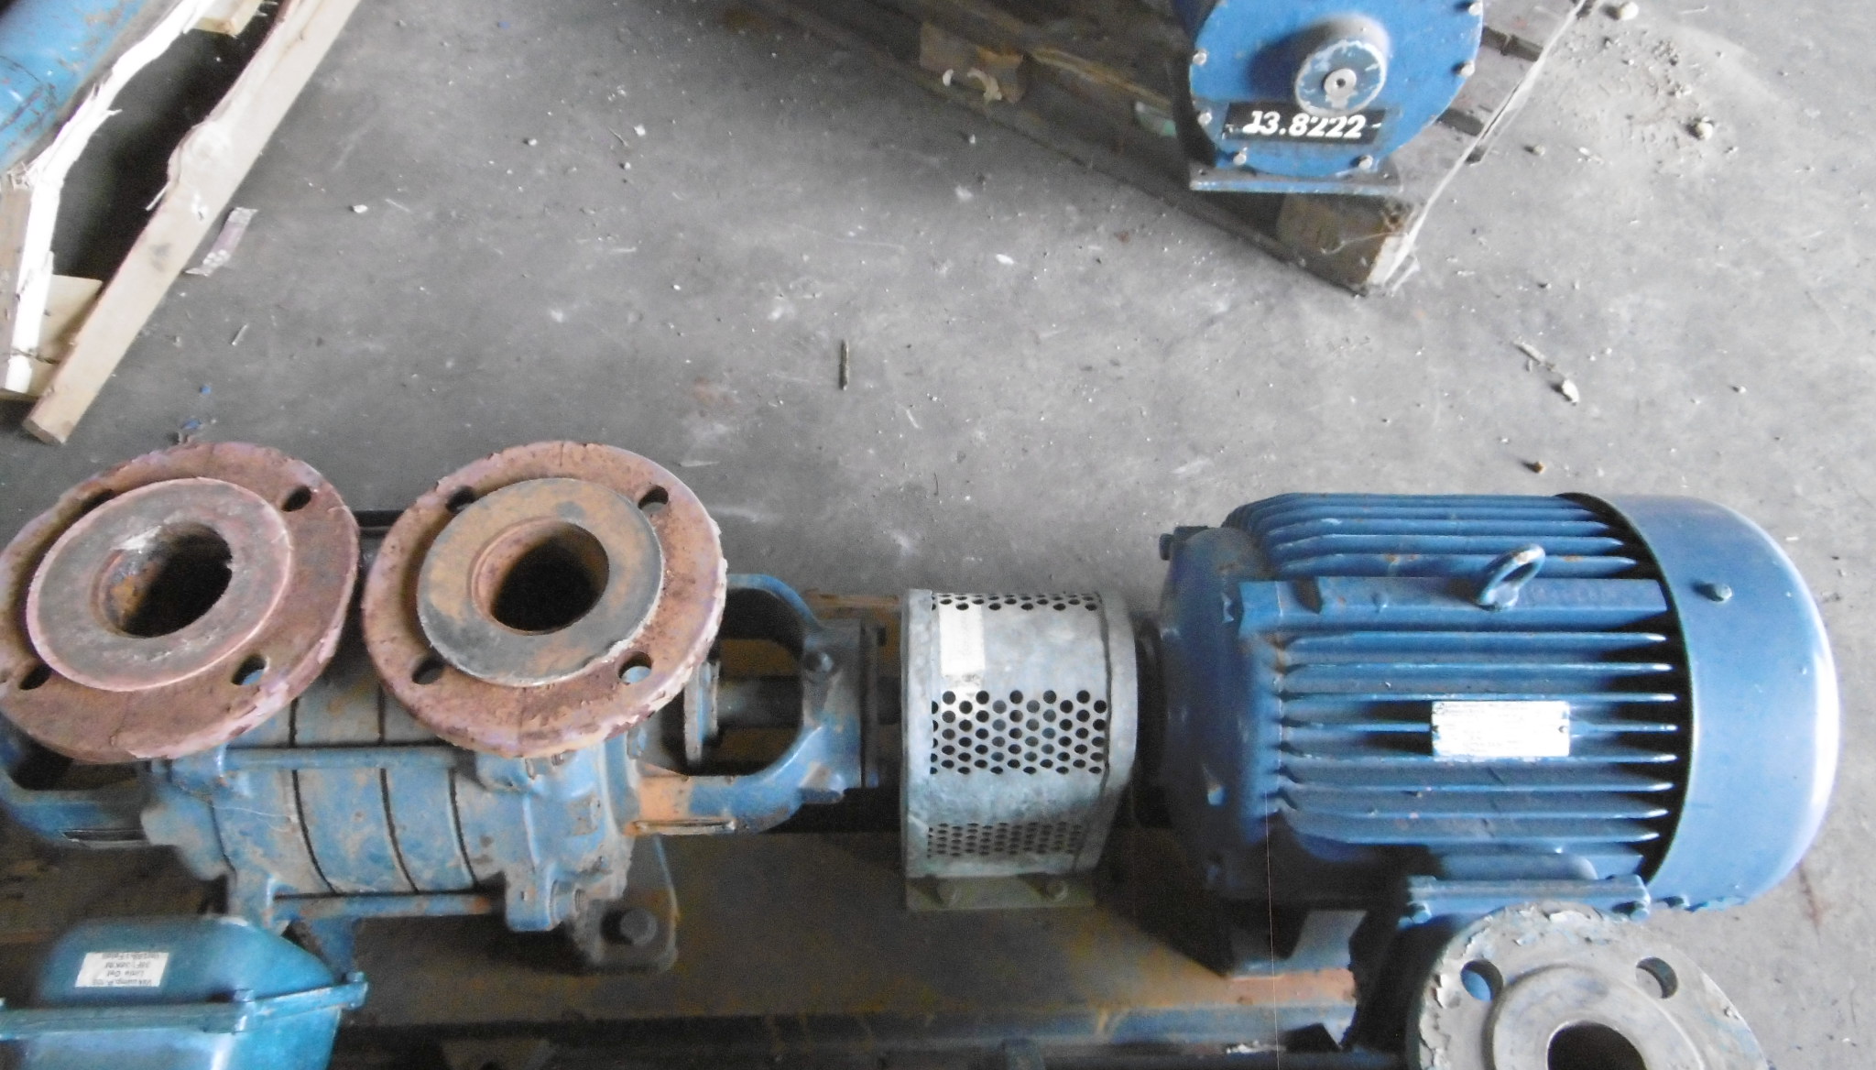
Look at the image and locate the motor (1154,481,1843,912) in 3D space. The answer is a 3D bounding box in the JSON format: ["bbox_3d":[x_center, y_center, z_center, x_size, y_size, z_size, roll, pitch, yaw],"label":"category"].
[{"bbox_3d":[0.325,0.117,0.865,0.405,0.285,0.300,0,55,-1],"label":"motor"}]

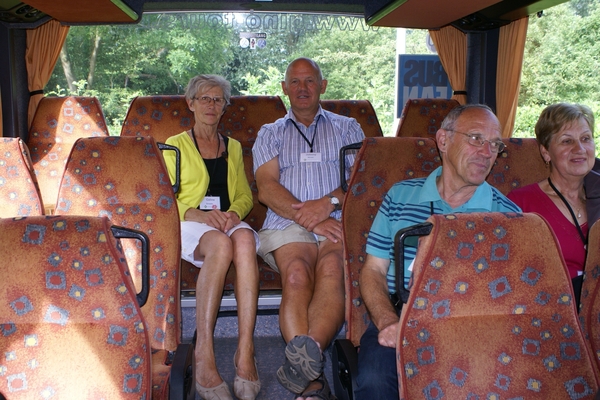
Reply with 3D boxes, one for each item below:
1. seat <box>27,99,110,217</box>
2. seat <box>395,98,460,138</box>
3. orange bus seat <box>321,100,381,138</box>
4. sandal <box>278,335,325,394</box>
[{"bbox_3d":[-1.096,0.009,2.222,0.440,0.900,0.660,-1,11,-5],"label":"seat"},{"bbox_3d":[0.714,-0.009,2.379,0.440,0.900,0.660,-1,11,-5],"label":"seat"},{"bbox_3d":[0.239,-0.005,2.338,0.440,0.900,0.660,-1,11,-5],"label":"orange bus seat"},{"bbox_3d":[0.022,0.444,1.441,0.110,0.285,0.100,33,44,9],"label":"sandal"}]

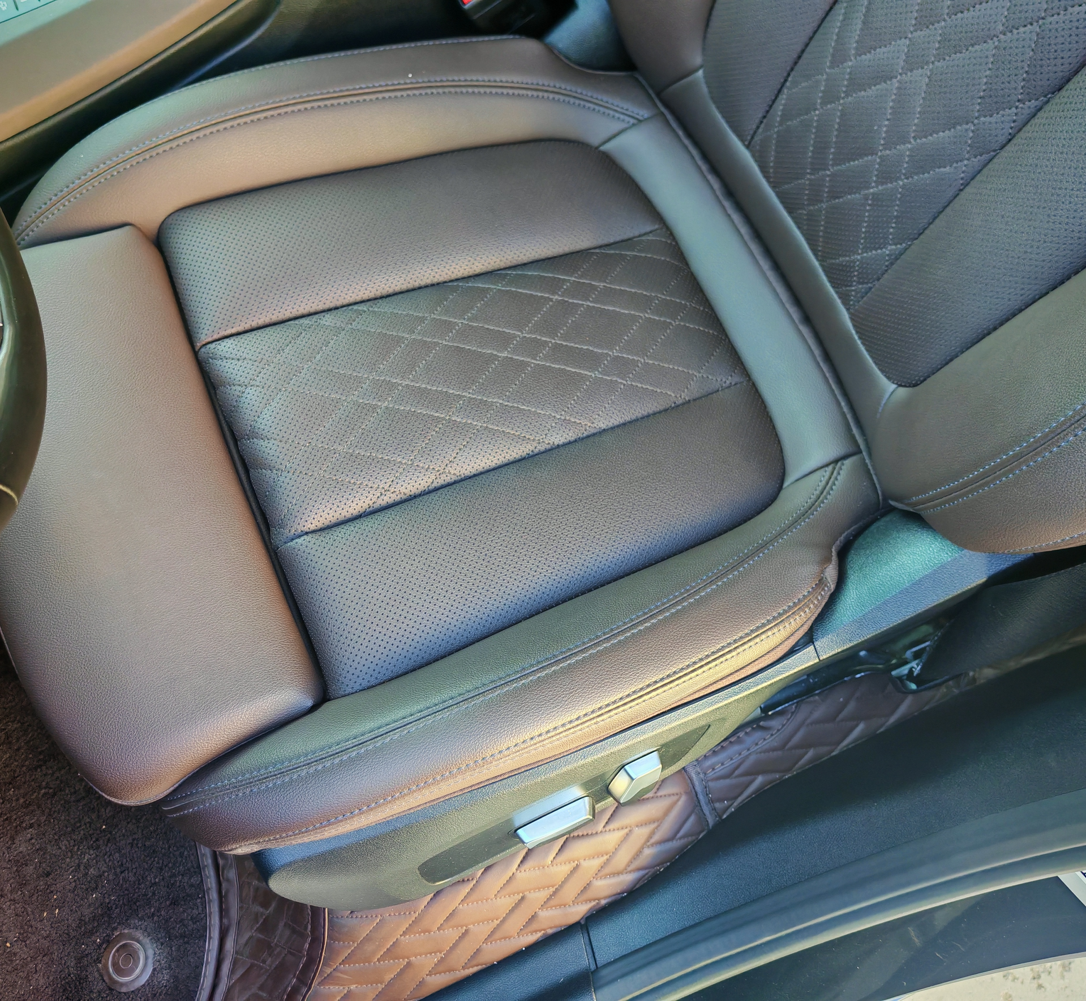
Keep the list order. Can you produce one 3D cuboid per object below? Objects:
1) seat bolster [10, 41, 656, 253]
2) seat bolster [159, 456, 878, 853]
[{"bbox_3d":[-0.129,-0.258,0.734,0.500,0.100,0.098,-18,71,-24],"label":"seat bolster"},{"bbox_3d":[0.028,0.089,0.608,0.504,0.105,0.103,-18,71,-24],"label":"seat bolster"}]

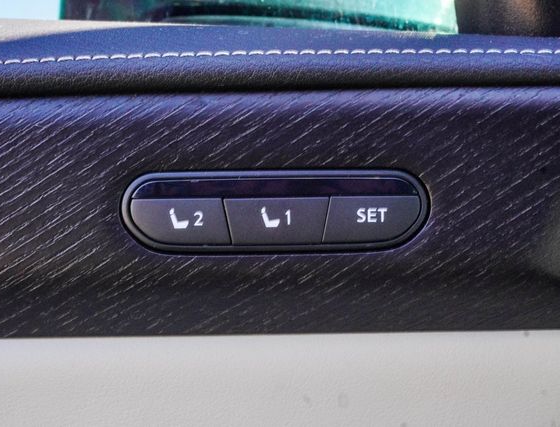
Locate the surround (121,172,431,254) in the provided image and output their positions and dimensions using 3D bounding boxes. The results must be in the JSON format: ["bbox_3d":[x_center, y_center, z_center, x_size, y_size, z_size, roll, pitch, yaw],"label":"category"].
[{"bbox_3d":[-0.001,-0.001,0.362,0.082,0.022,0.010,-1,-3,0],"label":"surround"}]

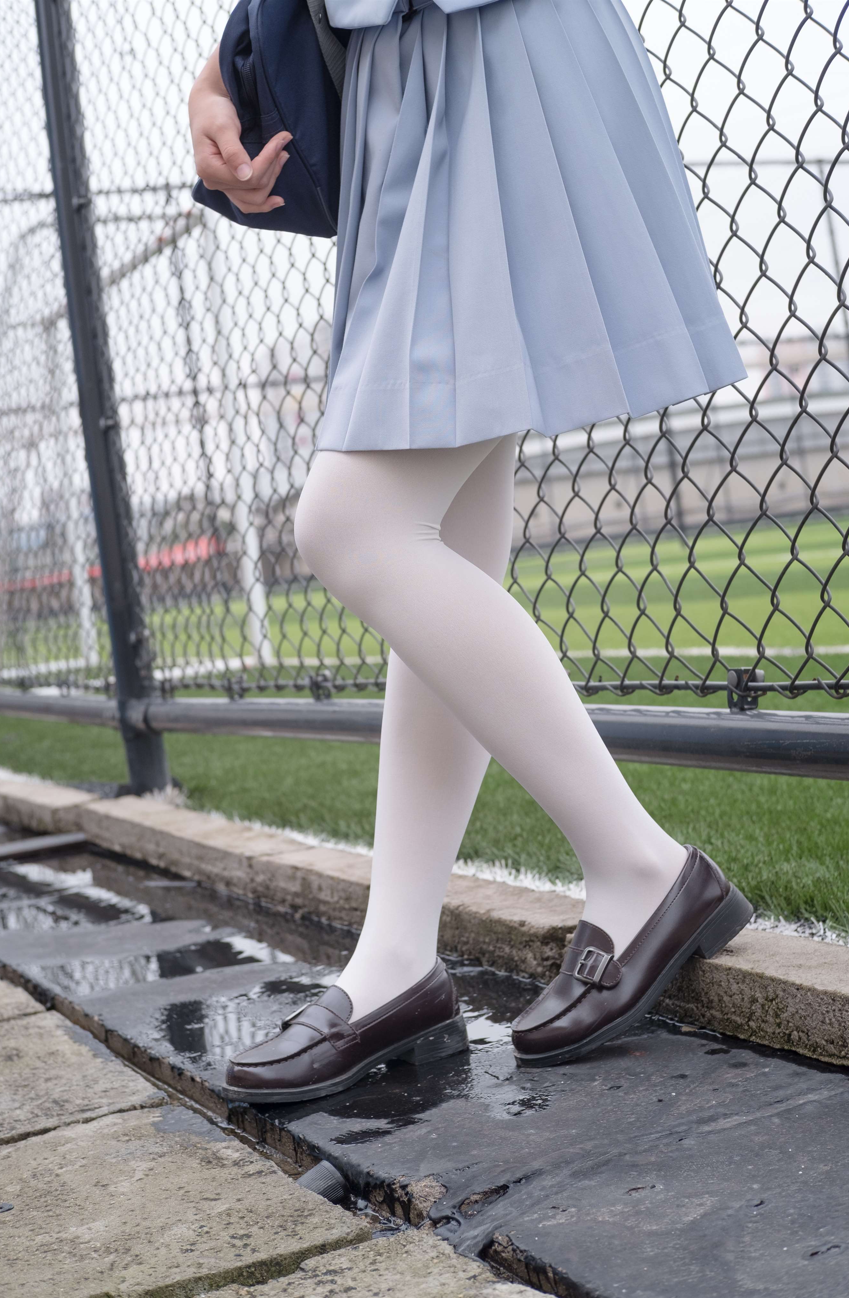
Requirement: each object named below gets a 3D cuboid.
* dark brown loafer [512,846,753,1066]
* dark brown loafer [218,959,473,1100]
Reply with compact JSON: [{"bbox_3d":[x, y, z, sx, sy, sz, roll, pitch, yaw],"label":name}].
[{"bbox_3d":[0.195,0.290,2.530,0.257,0.100,0.094,-34,7,-9],"label":"dark brown loafer"},{"bbox_3d":[-0.074,0.367,2.580,0.255,0.097,0.094,-9,3,-23],"label":"dark brown loafer"}]

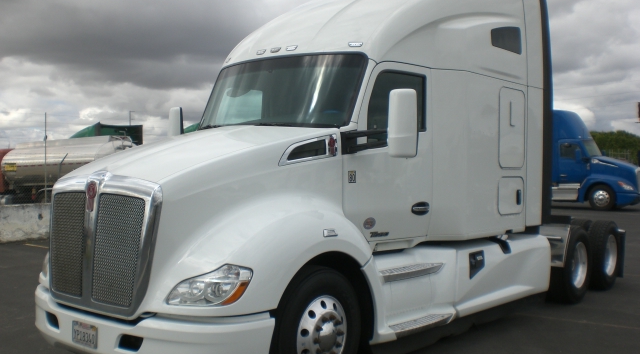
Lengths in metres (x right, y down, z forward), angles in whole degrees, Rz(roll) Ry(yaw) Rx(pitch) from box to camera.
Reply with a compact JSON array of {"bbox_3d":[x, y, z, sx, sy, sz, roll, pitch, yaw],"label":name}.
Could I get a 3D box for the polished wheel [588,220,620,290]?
[{"bbox_3d":[4.198,1.165,10.448,0.280,1.020,1.020,1,1,39],"label":"polished wheel"}]

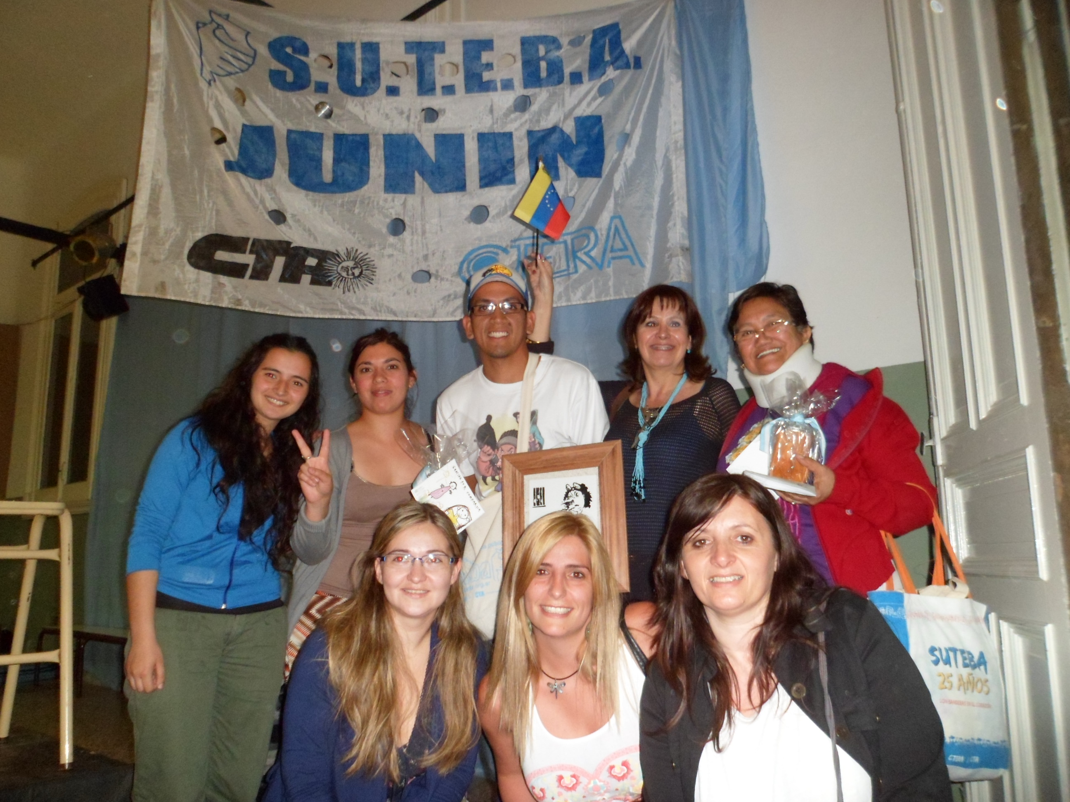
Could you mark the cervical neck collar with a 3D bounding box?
[{"bbox_3d":[0.575,-0.056,1.880,0.165,0.115,0.155,-21,-6,14],"label":"cervical neck collar"}]

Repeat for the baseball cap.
[{"bbox_3d":[-0.087,-0.279,2.000,0.165,0.120,0.250,0,3,-1],"label":"baseball cap"}]

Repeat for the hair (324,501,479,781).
[{"bbox_3d":[-0.238,0.424,1.500,0.280,0.500,0.240,0,-11,-7],"label":"hair"}]

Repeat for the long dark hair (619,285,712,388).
[{"bbox_3d":[0.352,-0.170,2.200,0.250,0.270,0.220,-2,-11,8],"label":"long dark hair"}]

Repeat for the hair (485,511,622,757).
[{"bbox_3d":[0.032,0.412,1.480,0.240,0.430,0.230,-1,-10,2],"label":"hair"}]

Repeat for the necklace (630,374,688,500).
[{"bbox_3d":[0.330,0.102,2.140,0.145,0.320,0.170,-2,-11,8],"label":"necklace"}]

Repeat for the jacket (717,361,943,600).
[{"bbox_3d":[0.648,0.192,1.850,0.460,0.530,0.320,-11,-11,16],"label":"jacket"}]

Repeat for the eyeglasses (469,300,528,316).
[{"bbox_3d":[-0.091,-0.232,2.020,0.143,0.040,0.130,0,2,-1],"label":"eyeglasses"}]

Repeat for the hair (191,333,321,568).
[{"bbox_3d":[-0.639,0.126,1.880,0.290,0.530,0.250,2,-11,-16],"label":"hair"}]

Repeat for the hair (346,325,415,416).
[{"bbox_3d":[-0.386,-0.068,2.040,0.175,0.220,0.200,-4,-11,-7],"label":"hair"}]

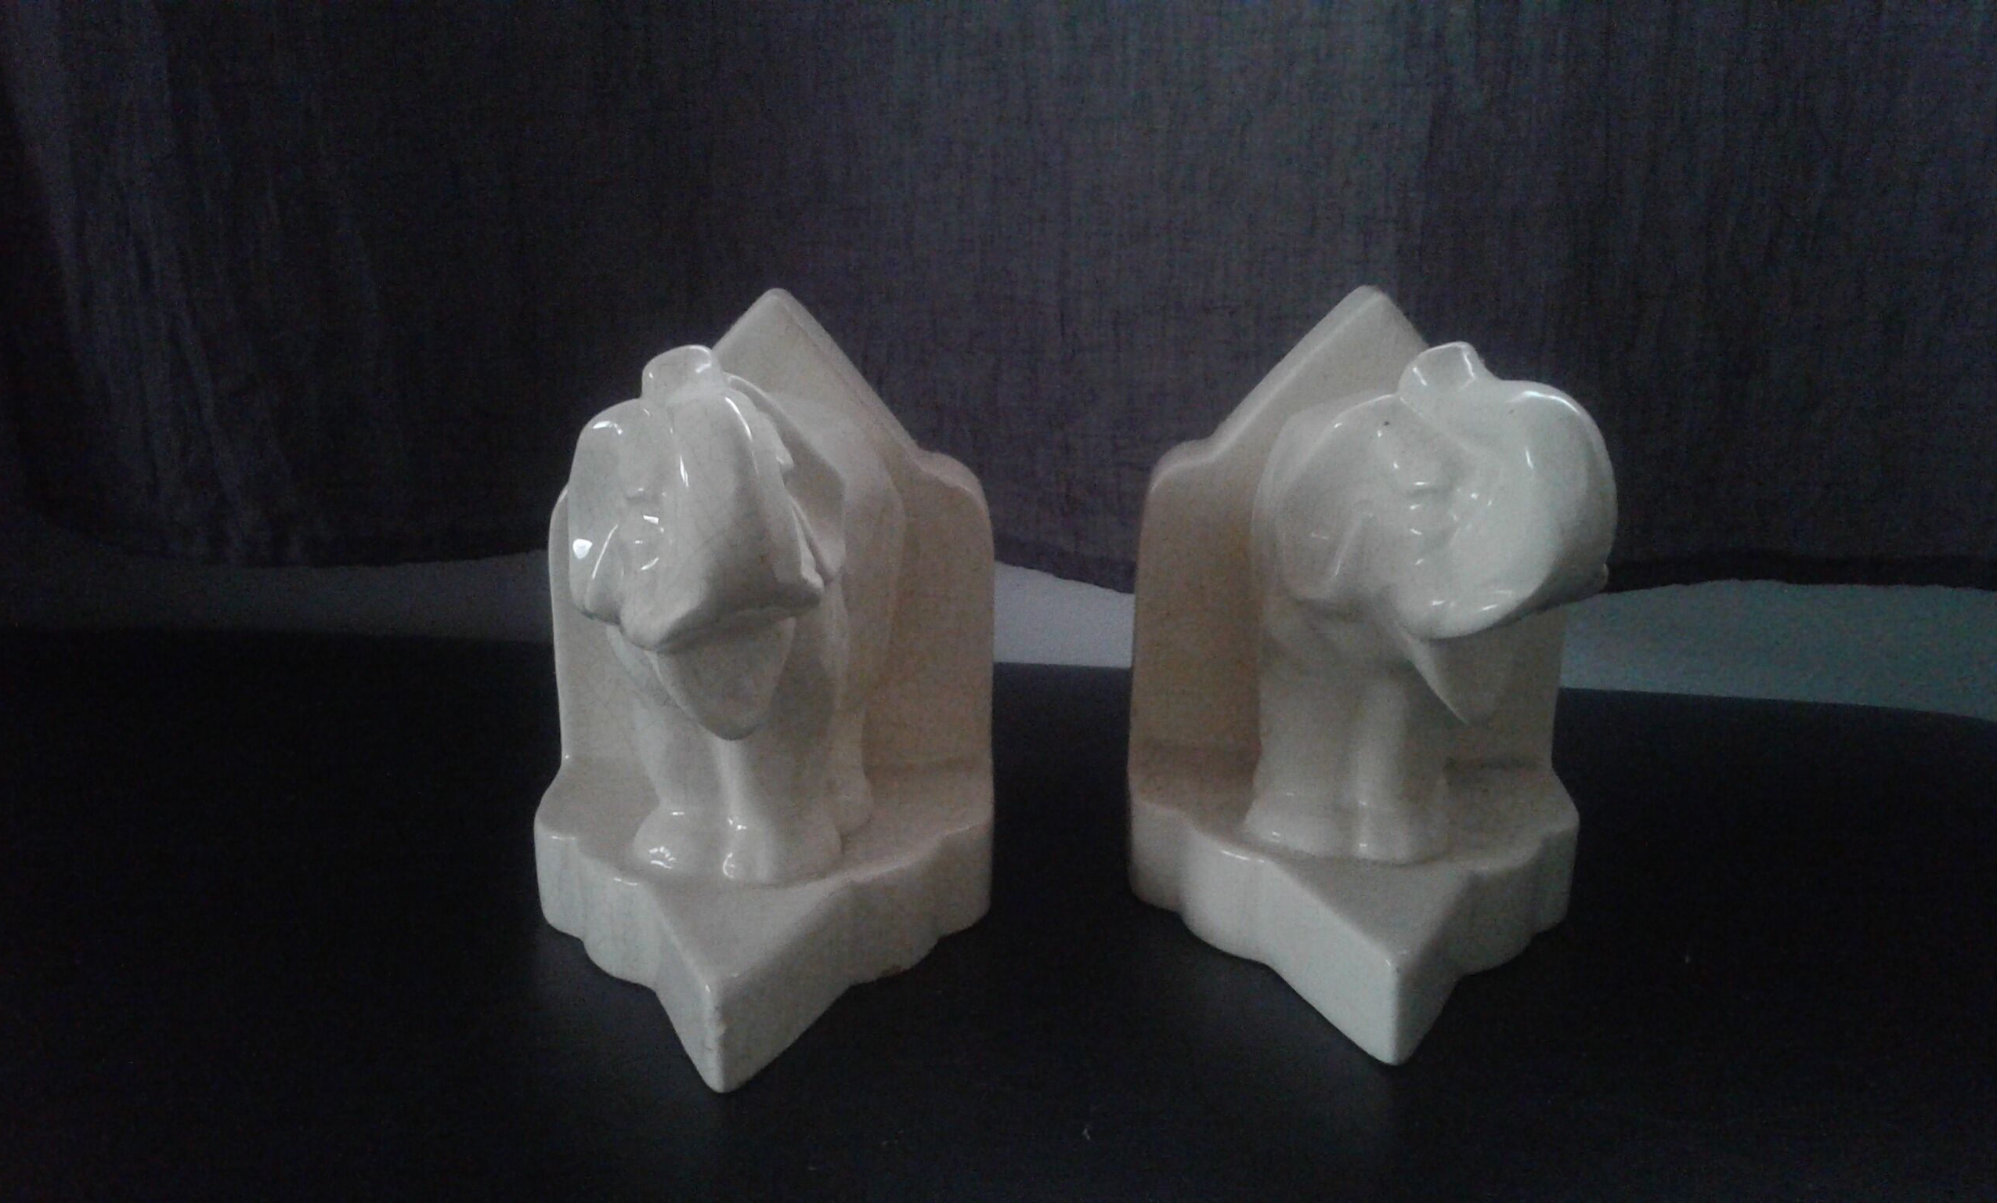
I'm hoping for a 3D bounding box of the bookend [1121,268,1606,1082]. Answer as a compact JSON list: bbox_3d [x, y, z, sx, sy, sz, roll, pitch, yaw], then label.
[{"bbox_3d":[0.093,0.012,0.404,0.120,0.163,0.169,2,19,4],"label":"bookend"}]

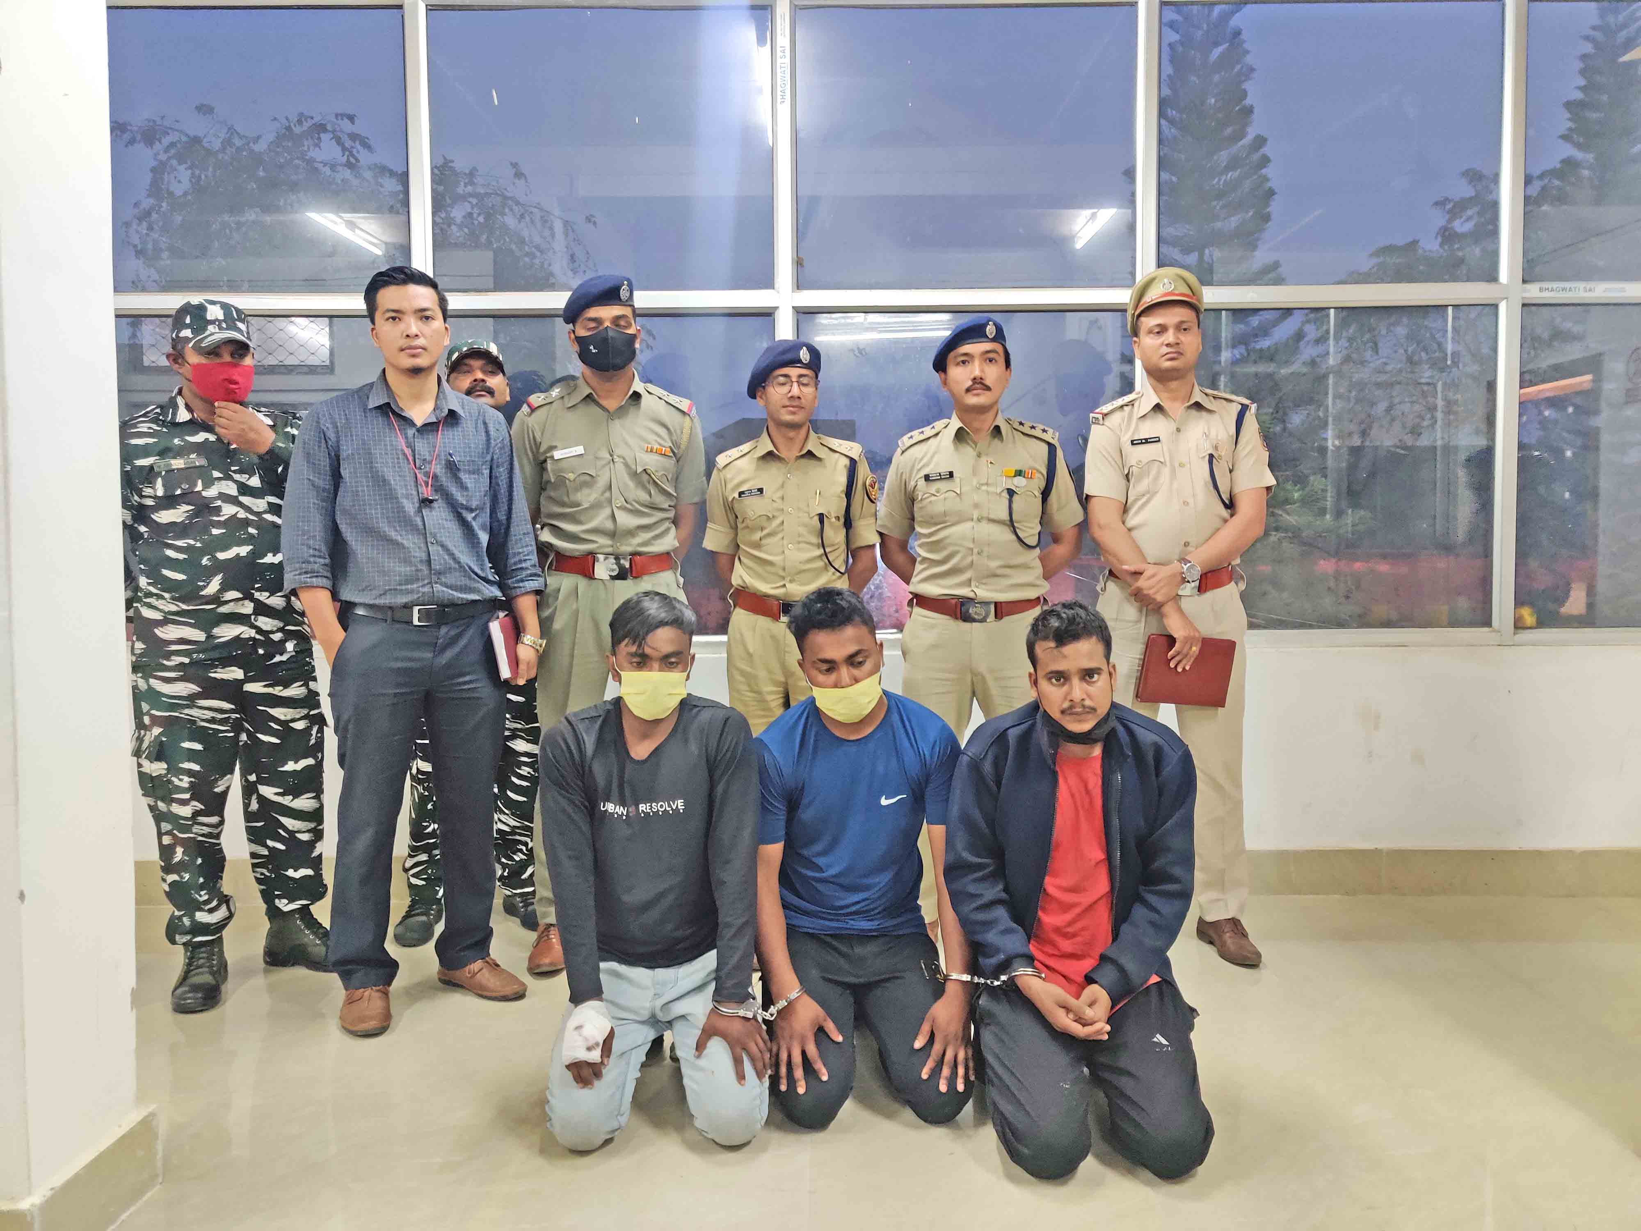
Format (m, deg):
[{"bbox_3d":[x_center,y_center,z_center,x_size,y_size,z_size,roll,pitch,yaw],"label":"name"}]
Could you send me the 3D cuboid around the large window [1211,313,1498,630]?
[{"bbox_3d":[1.547,-0.447,3.912,1.050,0.981,0.060,0,3,0],"label":"large window"}]

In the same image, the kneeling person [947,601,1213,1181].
[{"bbox_3d":[0.498,0.466,2.546,0.500,0.987,0.660,0,3,6],"label":"kneeling person"}]

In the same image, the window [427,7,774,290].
[{"bbox_3d":[-0.659,-1.397,3.838,1.031,0.834,0.060,0,3,0],"label":"window"}]

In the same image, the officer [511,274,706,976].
[{"bbox_3d":[-0.583,0.007,3.446,0.510,1.822,0.360,-1,3,-7],"label":"officer"}]

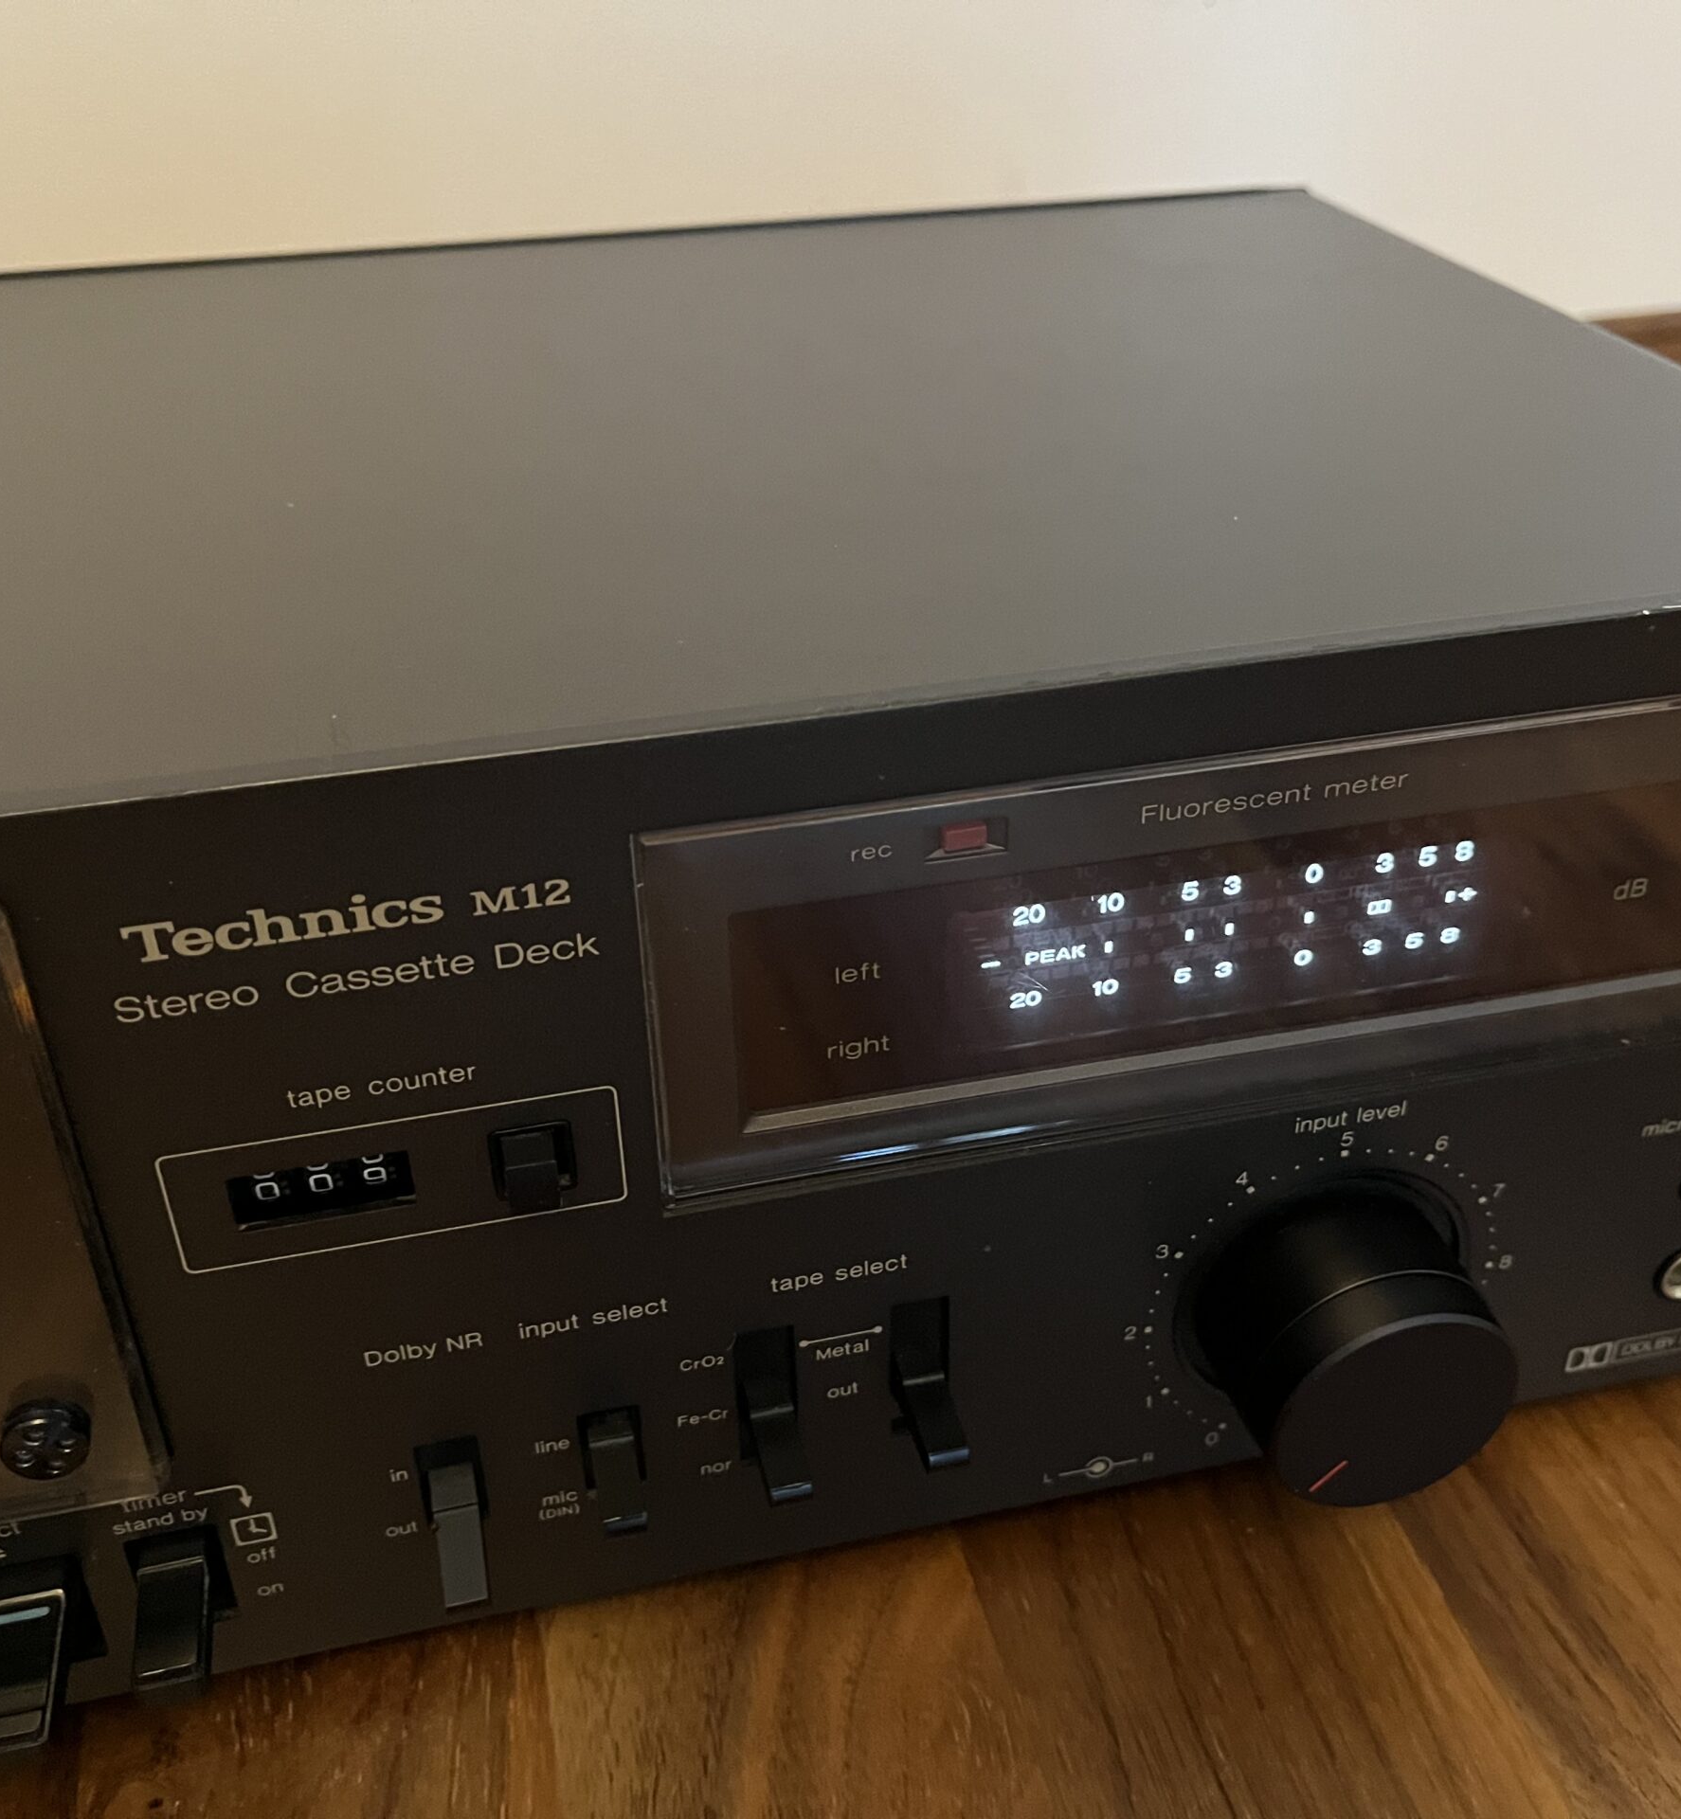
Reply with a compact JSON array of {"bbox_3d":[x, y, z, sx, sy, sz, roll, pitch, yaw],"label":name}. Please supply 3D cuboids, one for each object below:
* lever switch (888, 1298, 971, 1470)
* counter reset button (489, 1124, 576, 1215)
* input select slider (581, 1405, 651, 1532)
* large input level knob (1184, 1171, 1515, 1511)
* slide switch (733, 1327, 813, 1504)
[{"bbox_3d":[0.010,0.055,0.202,0.007,0.020,0.013,-8,33,-11],"label":"lever switch"},{"bbox_3d":[-0.030,0.026,0.178,0.008,0.008,0.005,-8,33,-11],"label":"counter reset button"},{"bbox_3d":[-0.024,0.063,0.197,0.006,0.012,0.013,-8,33,-11],"label":"input select slider"},{"bbox_3d":[0.060,0.051,0.209,0.034,0.034,0.019,-8,33,-11],"label":"large input level knob"},{"bbox_3d":[-0.007,0.057,0.199,0.006,0.020,0.013,-8,33,-11],"label":"slide switch"}]

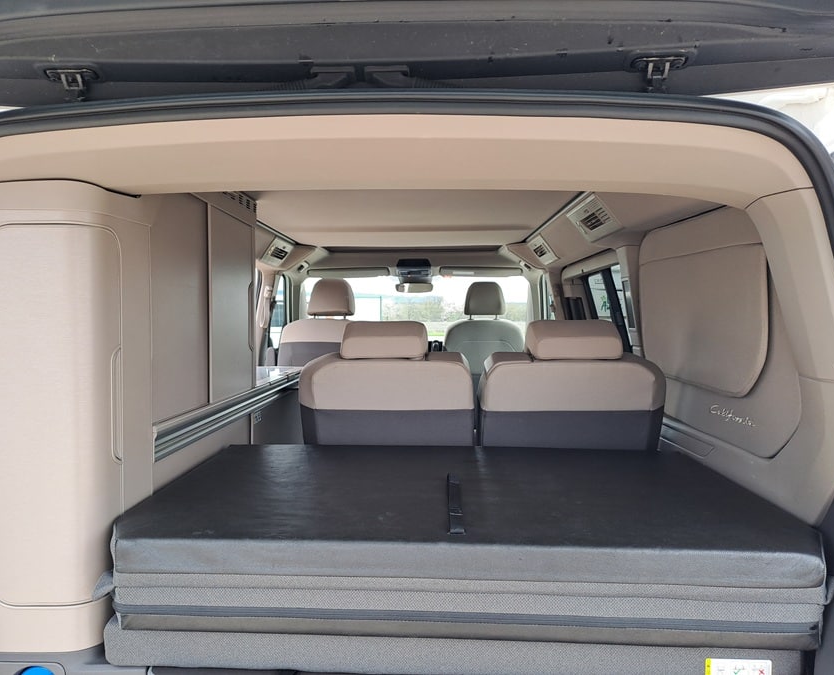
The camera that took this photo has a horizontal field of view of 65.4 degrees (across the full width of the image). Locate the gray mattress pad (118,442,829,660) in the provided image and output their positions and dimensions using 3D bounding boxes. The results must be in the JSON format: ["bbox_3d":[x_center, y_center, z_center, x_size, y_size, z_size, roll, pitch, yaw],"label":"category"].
[{"bbox_3d":[0.066,0.358,1.220,1.030,0.175,0.640,0,2,2],"label":"gray mattress pad"}]

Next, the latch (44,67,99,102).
[{"bbox_3d":[-0.452,-0.331,0.850,0.068,0.040,0.036,0,2,2],"label":"latch"}]

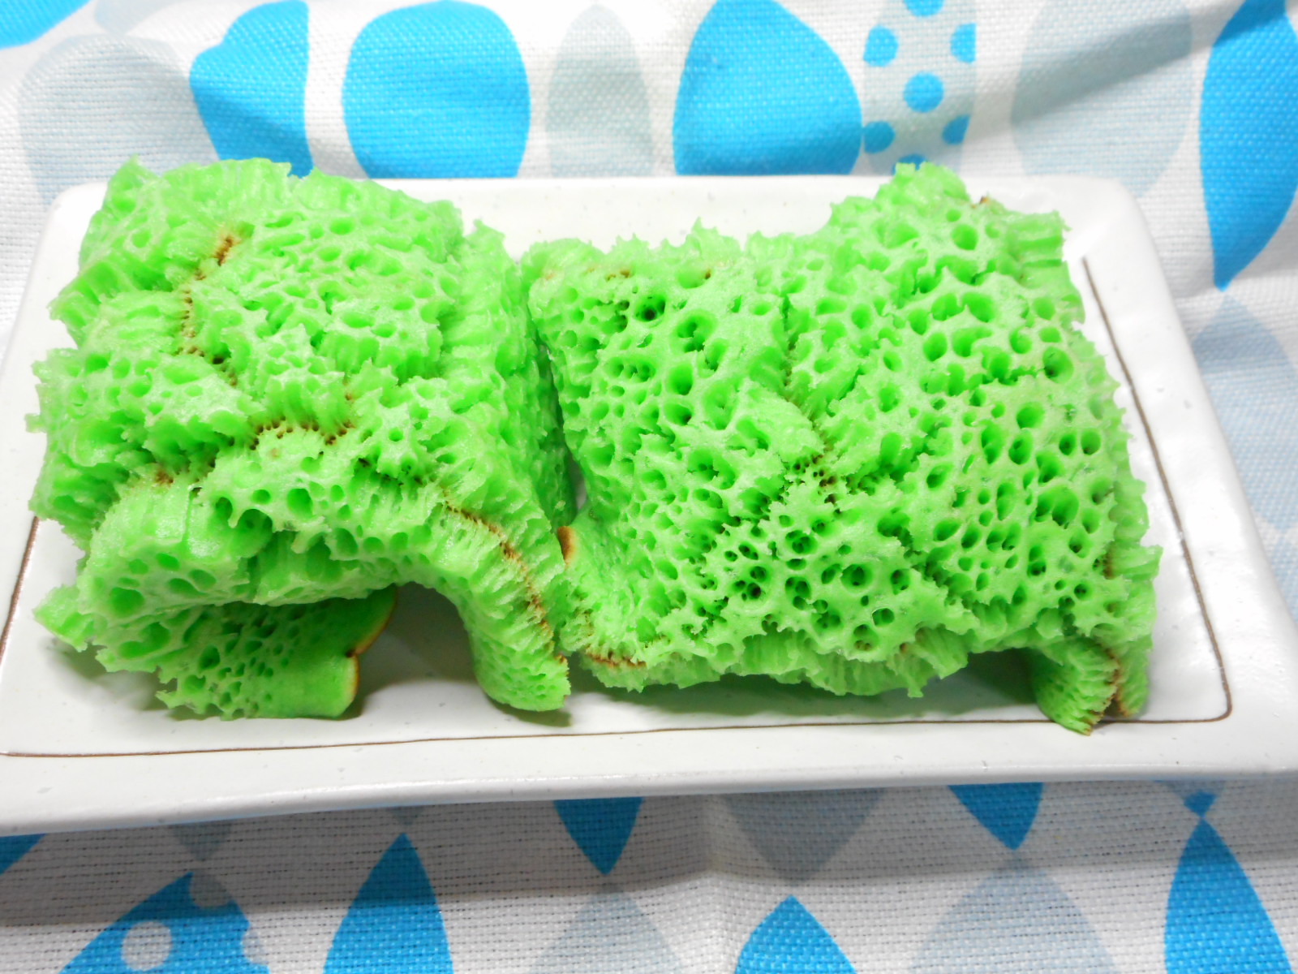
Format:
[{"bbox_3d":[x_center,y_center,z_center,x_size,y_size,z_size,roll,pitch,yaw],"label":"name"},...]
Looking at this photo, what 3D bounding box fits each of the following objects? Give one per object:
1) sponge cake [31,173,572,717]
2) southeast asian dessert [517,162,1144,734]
[{"bbox_3d":[-0.050,-0.009,0.216,0.076,0.048,0.081,-1,57,-2],"label":"sponge cake"},{"bbox_3d":[0.027,-0.008,0.220,0.095,0.044,0.086,-2,57,-3],"label":"southeast asian dessert"}]

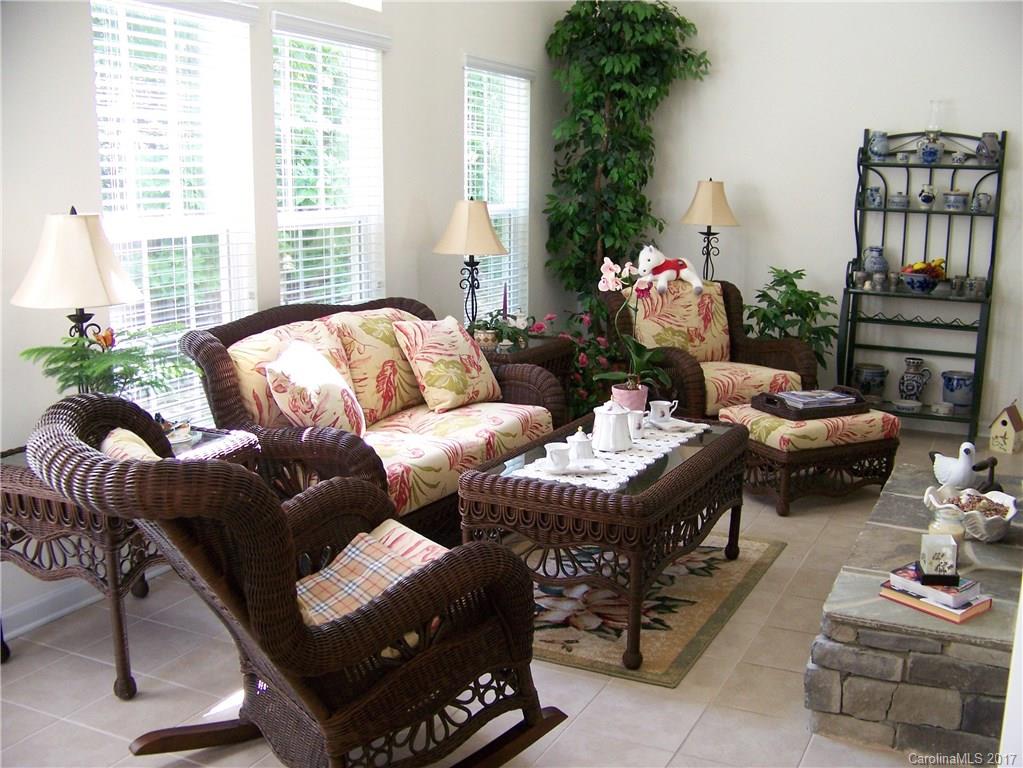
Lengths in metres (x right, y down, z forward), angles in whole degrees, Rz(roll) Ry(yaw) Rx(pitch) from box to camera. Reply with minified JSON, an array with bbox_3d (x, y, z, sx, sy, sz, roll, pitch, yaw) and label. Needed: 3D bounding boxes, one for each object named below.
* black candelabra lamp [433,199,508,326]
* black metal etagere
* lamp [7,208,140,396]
[{"bbox_3d":[-0.203,-0.582,5.374,0.385,0.760,0.385,0,11,-2],"label":"black candelabra lamp"},{"bbox_3d":[2.338,-0.559,5.966,0.774,1.784,0.380,5,12,23],"label":"black metal etagere"},{"bbox_3d":[-1.291,-0.150,3.101,0.385,0.760,0.385,-4,12,-23],"label":"lamp"}]

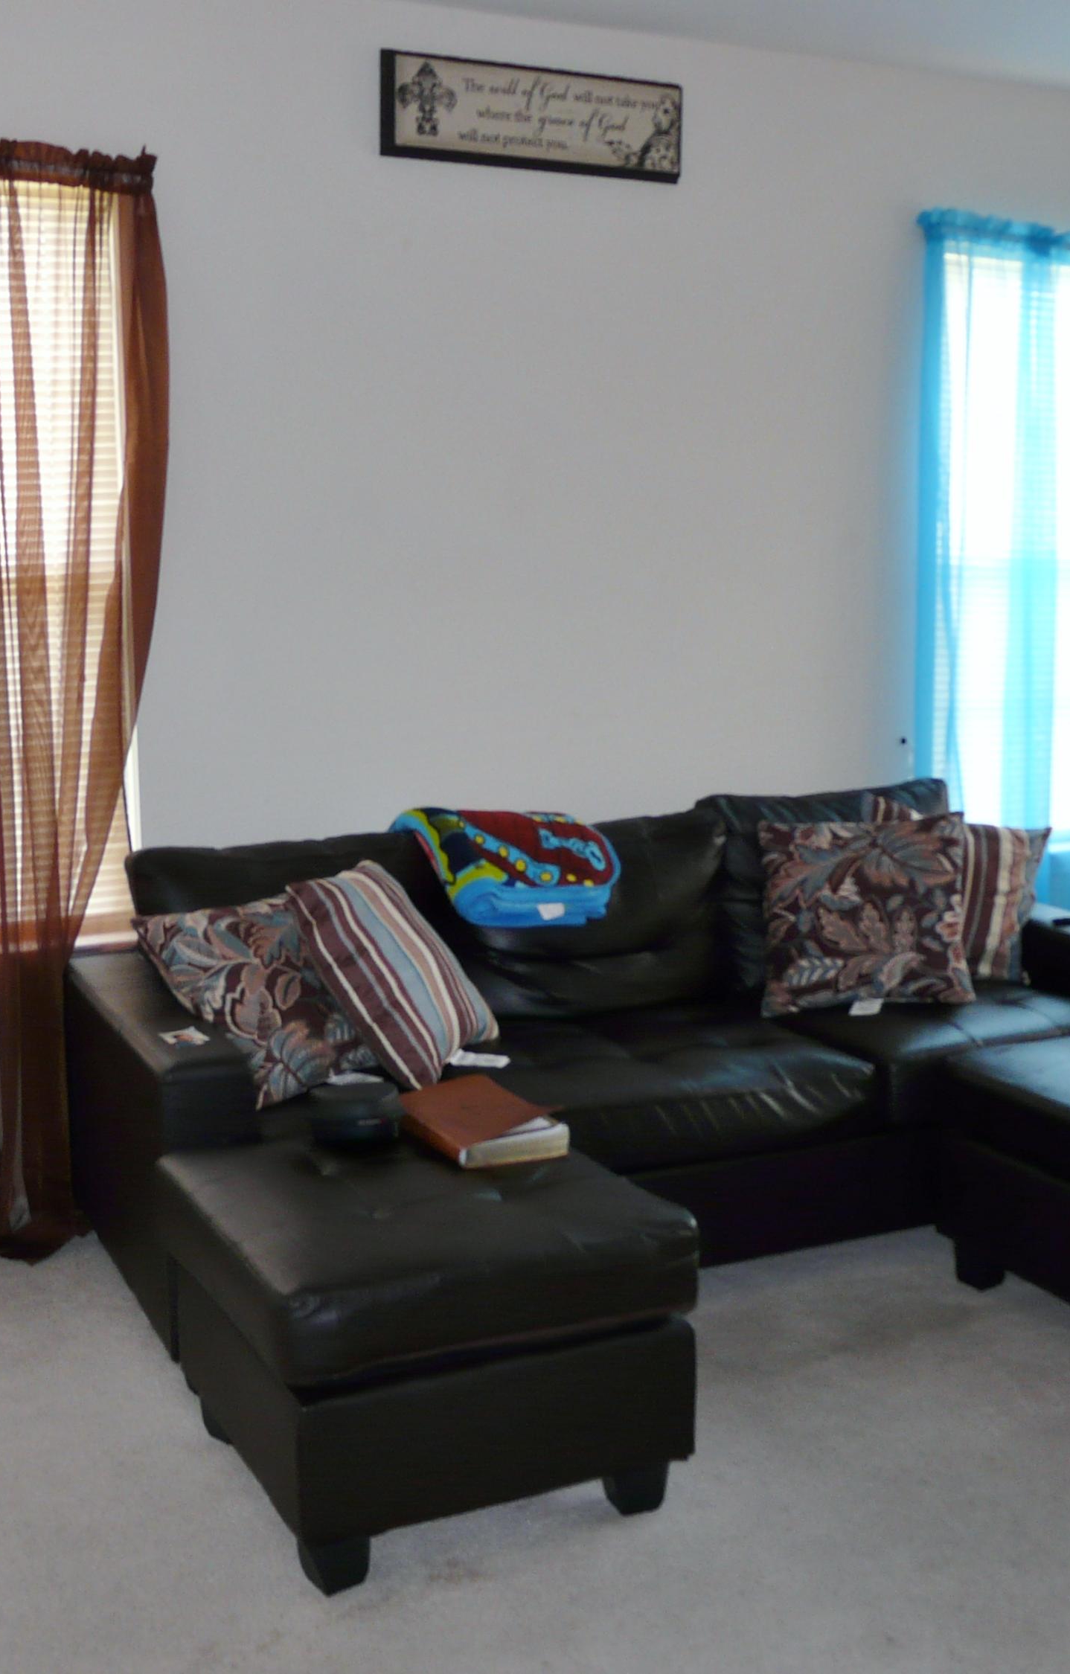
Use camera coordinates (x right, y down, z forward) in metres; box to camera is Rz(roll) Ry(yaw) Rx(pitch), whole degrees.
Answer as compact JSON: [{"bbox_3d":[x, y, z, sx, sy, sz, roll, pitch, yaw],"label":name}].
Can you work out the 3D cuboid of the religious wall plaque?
[{"bbox_3d":[0.006,-1.484,3.736,0.666,0.188,0.041,-4,10,-25],"label":"religious wall plaque"}]

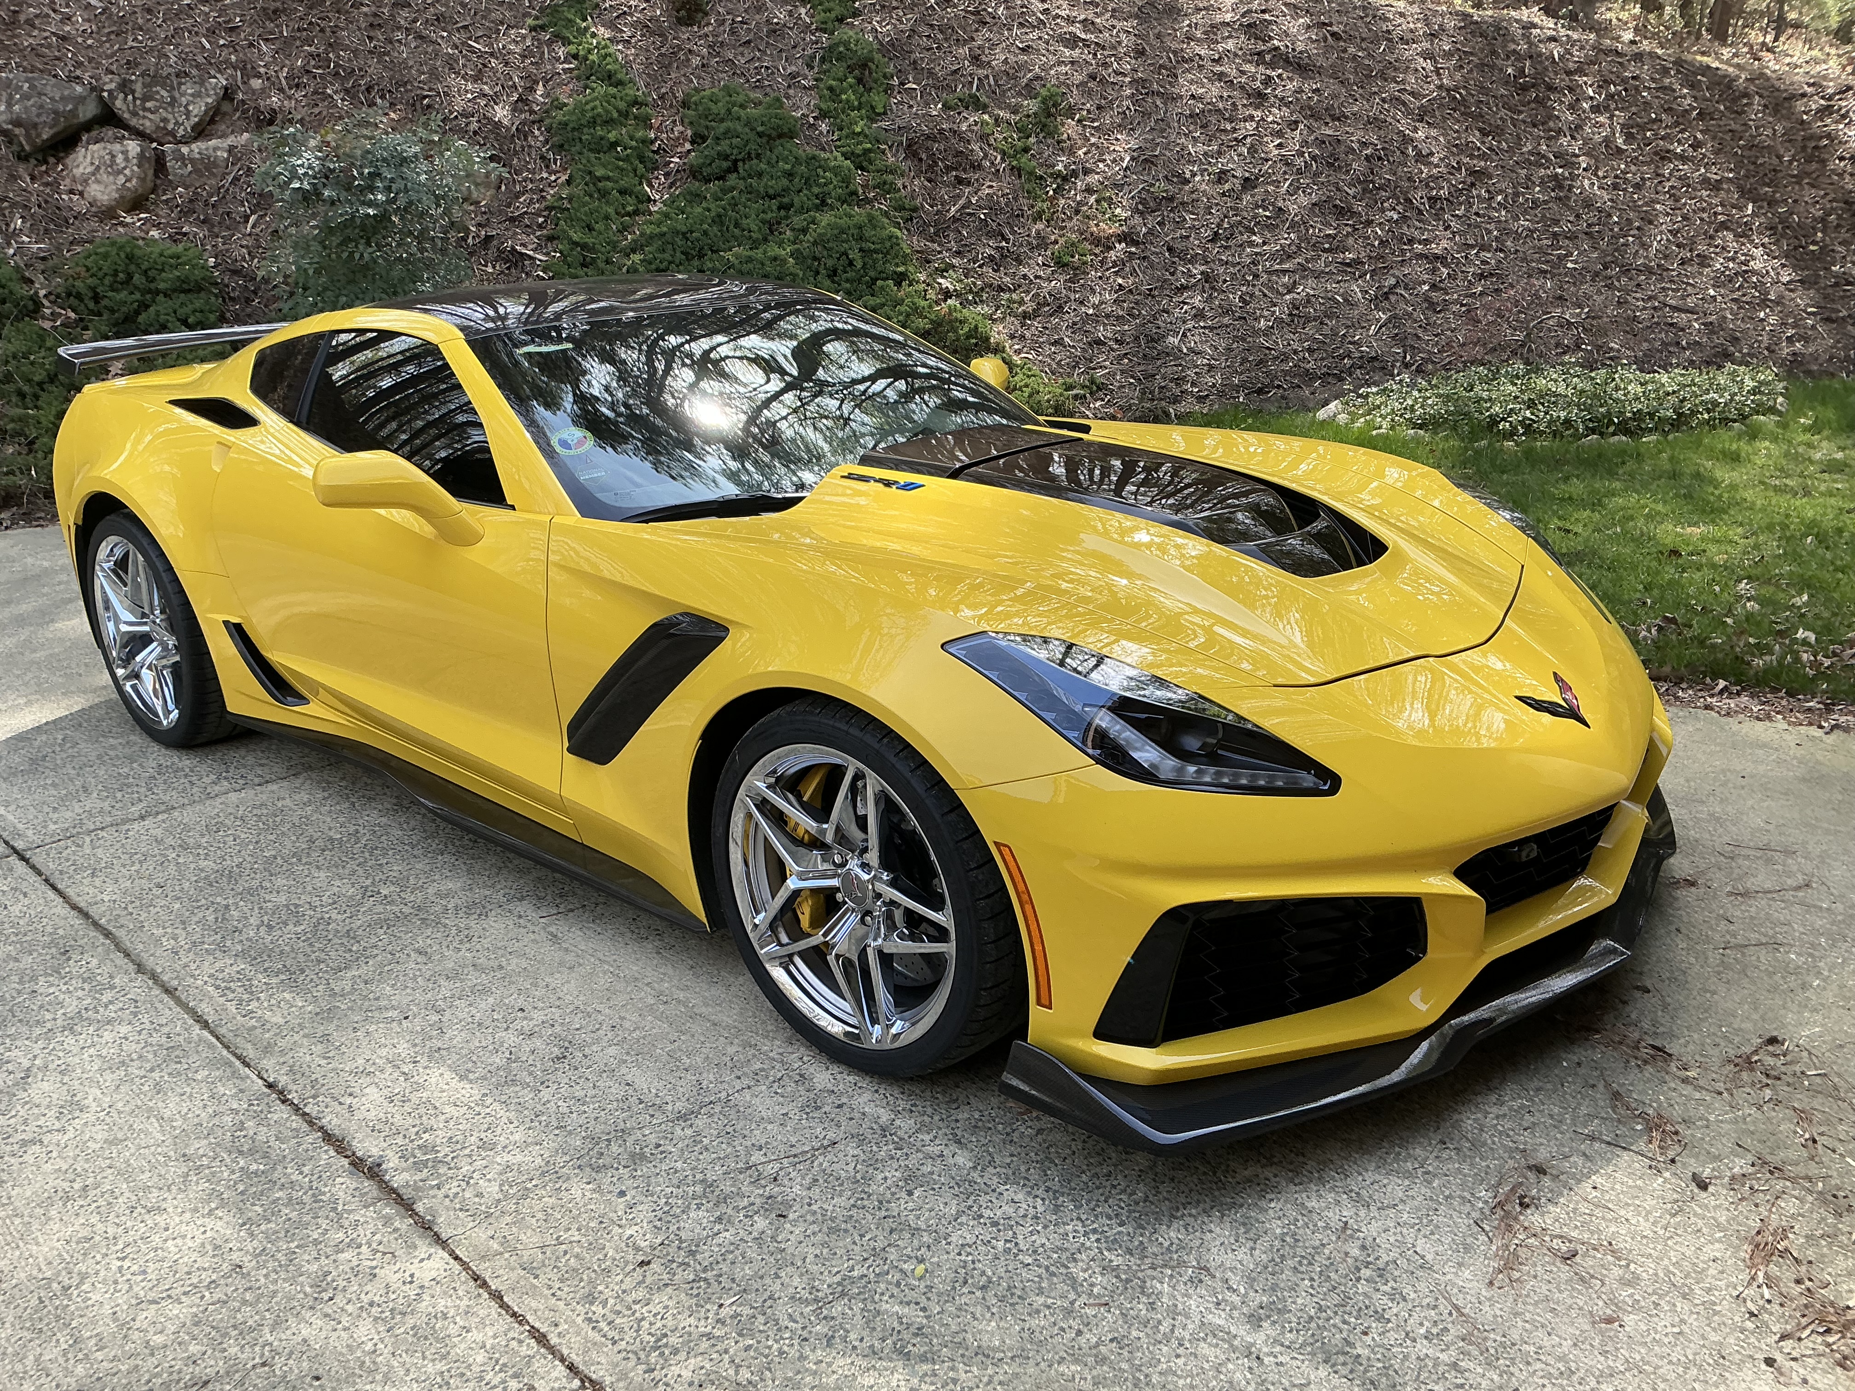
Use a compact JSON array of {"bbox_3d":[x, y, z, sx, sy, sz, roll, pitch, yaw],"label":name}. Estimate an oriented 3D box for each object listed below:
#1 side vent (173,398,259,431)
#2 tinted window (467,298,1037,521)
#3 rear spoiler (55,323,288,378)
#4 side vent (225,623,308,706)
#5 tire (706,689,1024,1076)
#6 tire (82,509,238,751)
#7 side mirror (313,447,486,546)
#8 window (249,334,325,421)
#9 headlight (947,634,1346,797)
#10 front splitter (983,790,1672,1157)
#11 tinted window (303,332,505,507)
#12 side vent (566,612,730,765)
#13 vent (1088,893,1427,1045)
[{"bbox_3d":[-1.813,-0.719,3.794,0.440,0.085,0.120,14,24,40],"label":"side vent"},{"bbox_3d":[-0.319,-0.738,3.536,0.840,0.180,1.470,42,39,25],"label":"tinted window"},{"bbox_3d":[-2.058,-1.192,5.014,0.270,0.130,1.560,14,24,40],"label":"rear spoiler"},{"bbox_3d":[-1.629,-0.077,3.708,0.320,0.190,0.070,9,20,30],"label":"side vent"},{"bbox_3d":[-0.057,0.293,2.538,0.652,0.652,0.290,14,23,40],"label":"tire"},{"bbox_3d":[-2.077,-0.211,4.273,0.672,0.672,0.335,14,23,40],"label":"tire"},{"bbox_3d":[-1.062,-0.401,3.010,0.330,0.195,0.200,14,24,40],"label":"side mirror"},{"bbox_3d":[-1.600,-0.805,3.764,0.420,0.245,0.060,16,-9,44],"label":"window"},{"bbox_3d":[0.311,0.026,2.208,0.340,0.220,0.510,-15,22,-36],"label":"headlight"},{"bbox_3d":[0.967,0.377,2.750,0.620,0.125,1.890,14,23,40],"label":"front splitter"},{"bbox_3d":[-1.173,-0.643,3.372,0.925,0.355,0.070,14,-4,40],"label":"tinted window"},{"bbox_3d":[-0.509,-0.002,2.691,0.530,0.335,0.100,14,24,40],"label":"side vent"},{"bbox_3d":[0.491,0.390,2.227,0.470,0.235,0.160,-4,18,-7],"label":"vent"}]

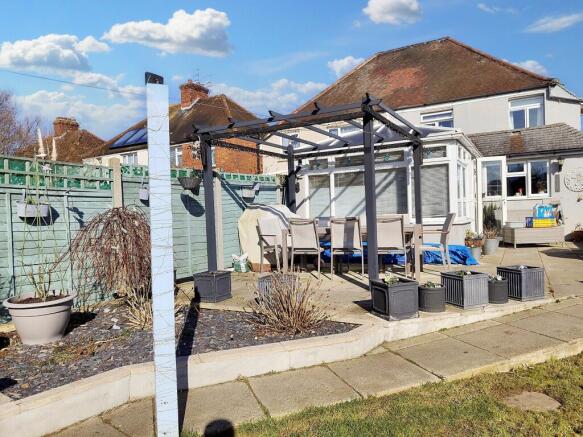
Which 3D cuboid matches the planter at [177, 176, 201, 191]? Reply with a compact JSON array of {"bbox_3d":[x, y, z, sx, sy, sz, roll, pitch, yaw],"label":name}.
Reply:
[{"bbox_3d":[-1.608,-0.546,6.834,0.377,0.214,0.377,-2,0,0],"label":"planter"}]

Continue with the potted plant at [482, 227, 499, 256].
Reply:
[{"bbox_3d":[4.358,0.504,9.588,0.347,0.632,0.347,-2,0,29],"label":"potted plant"}]

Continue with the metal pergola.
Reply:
[{"bbox_3d":[0.535,-0.211,7.007,2.601,2.326,3.060,-2,0,28],"label":"metal pergola"}]

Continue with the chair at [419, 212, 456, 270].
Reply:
[{"bbox_3d":[2.433,0.405,7.192,0.632,0.969,0.581,-2,0,30],"label":"chair"}]

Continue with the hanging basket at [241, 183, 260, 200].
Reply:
[{"bbox_3d":[-0.885,-0.565,9.333,0.286,0.326,0.326,-2,0,29],"label":"hanging basket"}]

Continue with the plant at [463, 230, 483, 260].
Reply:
[{"bbox_3d":[3.647,0.541,8.772,0.367,0.612,0.367,-2,0,29],"label":"plant"}]

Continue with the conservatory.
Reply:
[{"bbox_3d":[2.405,-0.741,10.409,3.519,3.213,4.182,-2,0,29],"label":"conservatory"}]

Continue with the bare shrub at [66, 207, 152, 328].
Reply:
[{"bbox_3d":[-1.970,0.487,4.845,1.071,1.204,1.071,-2,0,29],"label":"bare shrub"}]

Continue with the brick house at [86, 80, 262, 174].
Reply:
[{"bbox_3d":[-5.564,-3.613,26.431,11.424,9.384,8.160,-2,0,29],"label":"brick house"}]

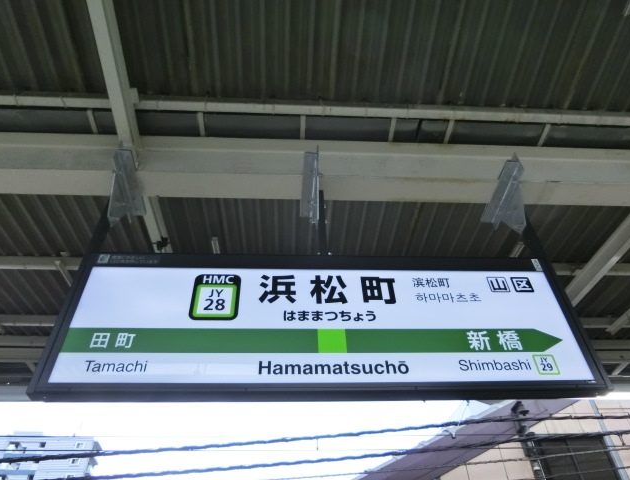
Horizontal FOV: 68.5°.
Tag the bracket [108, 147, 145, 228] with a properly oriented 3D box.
[{"bbox_3d":[-1.127,-0.224,2.747,0.092,0.372,0.480,1,-44,-4],"label":"bracket"}]

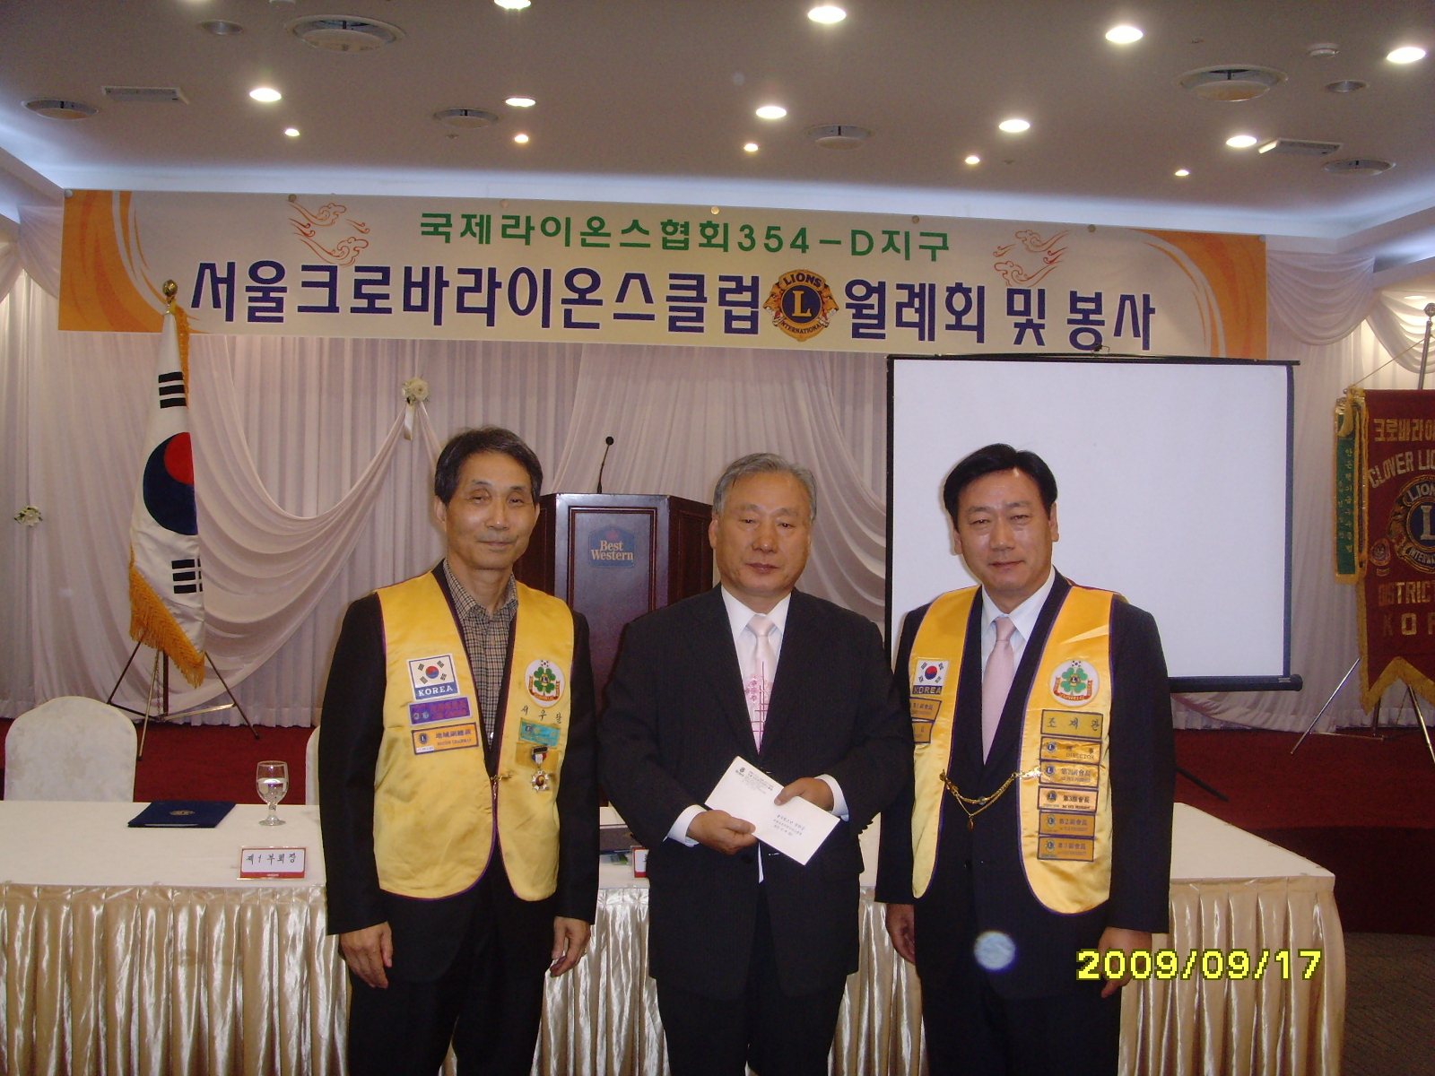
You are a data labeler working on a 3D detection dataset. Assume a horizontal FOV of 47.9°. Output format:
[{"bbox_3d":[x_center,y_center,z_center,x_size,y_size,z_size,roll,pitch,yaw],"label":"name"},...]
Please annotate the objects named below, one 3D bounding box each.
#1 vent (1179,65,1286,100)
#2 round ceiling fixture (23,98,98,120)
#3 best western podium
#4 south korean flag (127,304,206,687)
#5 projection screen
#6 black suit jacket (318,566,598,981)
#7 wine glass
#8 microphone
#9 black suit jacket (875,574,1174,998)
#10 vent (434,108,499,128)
[{"bbox_3d":[1.893,-1.670,5.939,0.400,0.080,0.400,1,1,-6],"label":"vent"},{"bbox_3d":[-2.905,-1.899,7.150,0.310,0.040,0.310,1,1,0],"label":"round ceiling fixture"},{"bbox_3d":[-0.402,0.430,6.201,0.780,1.184,0.500,1,1,-6],"label":"best western podium"},{"bbox_3d":[-2.506,-0.194,7.360,0.360,1.740,0.250,1,1,-6],"label":"south korean flag"},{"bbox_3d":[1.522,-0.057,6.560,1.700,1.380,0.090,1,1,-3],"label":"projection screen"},{"bbox_3d":[-0.452,0.400,2.820,0.490,0.700,0.270,1,1,-25],"label":"black suit jacket"},{"bbox_3d":[-1.082,0.621,3.930,0.077,0.155,0.077,1,1,-6],"label":"wine glass"},{"bbox_3d":[-0.428,-0.269,6.200,0.060,0.250,0.120,1,1,-6],"label":"microphone"},{"bbox_3d":[0.520,0.406,2.740,0.500,0.695,0.280,2,1,27],"label":"black suit jacket"},{"bbox_3d":[-1.058,-1.766,6.811,0.280,0.070,0.280,1,1,-6],"label":"vent"}]

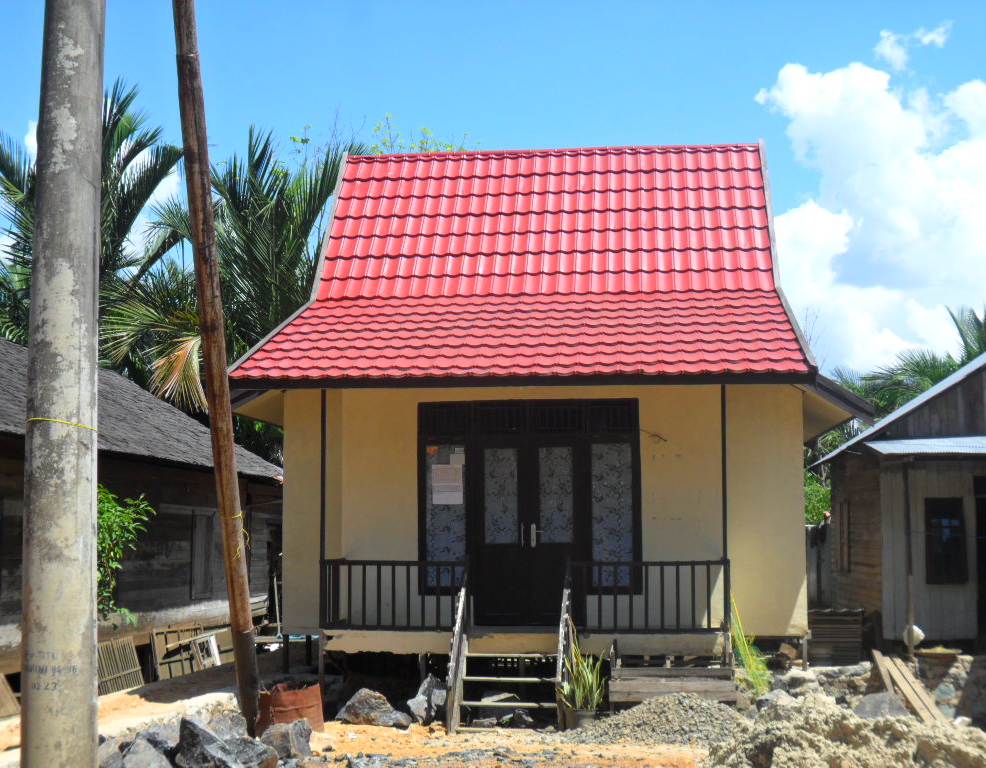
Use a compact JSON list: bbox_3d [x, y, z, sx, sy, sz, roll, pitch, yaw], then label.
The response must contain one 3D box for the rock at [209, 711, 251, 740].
[{"bbox_3d":[-2.288,2.973,11.300,0.320,0.230,0.320,-1,-6,6],"label":"rock"}]

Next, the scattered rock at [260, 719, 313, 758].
[{"bbox_3d":[-1.745,2.996,11.000,0.420,0.320,0.400,-1,-6,6],"label":"scattered rock"}]

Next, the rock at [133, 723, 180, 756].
[{"bbox_3d":[-2.818,2.977,10.900,0.360,0.270,0.350,-1,-6,6],"label":"rock"}]

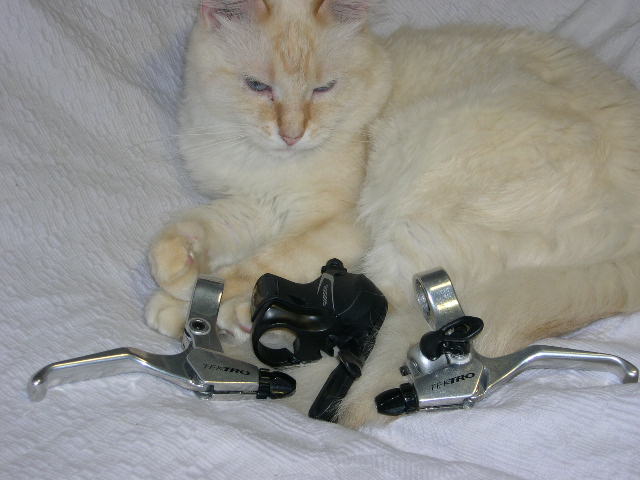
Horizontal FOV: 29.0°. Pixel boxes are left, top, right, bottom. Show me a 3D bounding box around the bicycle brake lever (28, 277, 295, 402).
[{"bbox_3d":[-0.092,0.059,0.725,0.152,0.033,0.068,0,50,0],"label":"bicycle brake lever"}]

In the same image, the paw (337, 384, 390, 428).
[{"bbox_3d":[0.024,0.093,0.695,0.030,0.023,0.036,14,44,15],"label":"paw"}]

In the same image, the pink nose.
[{"bbox_3d":[-0.017,-0.059,0.735,0.013,0.009,0.008,0,18,0],"label":"pink nose"}]

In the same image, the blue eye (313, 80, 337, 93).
[{"bbox_3d":[0.003,-0.093,0.752,0.016,0.009,0.009,0,18,0],"label":"blue eye"}]

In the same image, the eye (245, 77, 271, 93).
[{"bbox_3d":[-0.037,-0.094,0.752,0.017,0.010,0.009,0,18,0],"label":"eye"}]

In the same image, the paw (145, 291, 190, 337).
[{"bbox_3d":[-0.090,0.043,0.742,0.030,0.025,0.036,17,45,18],"label":"paw"}]

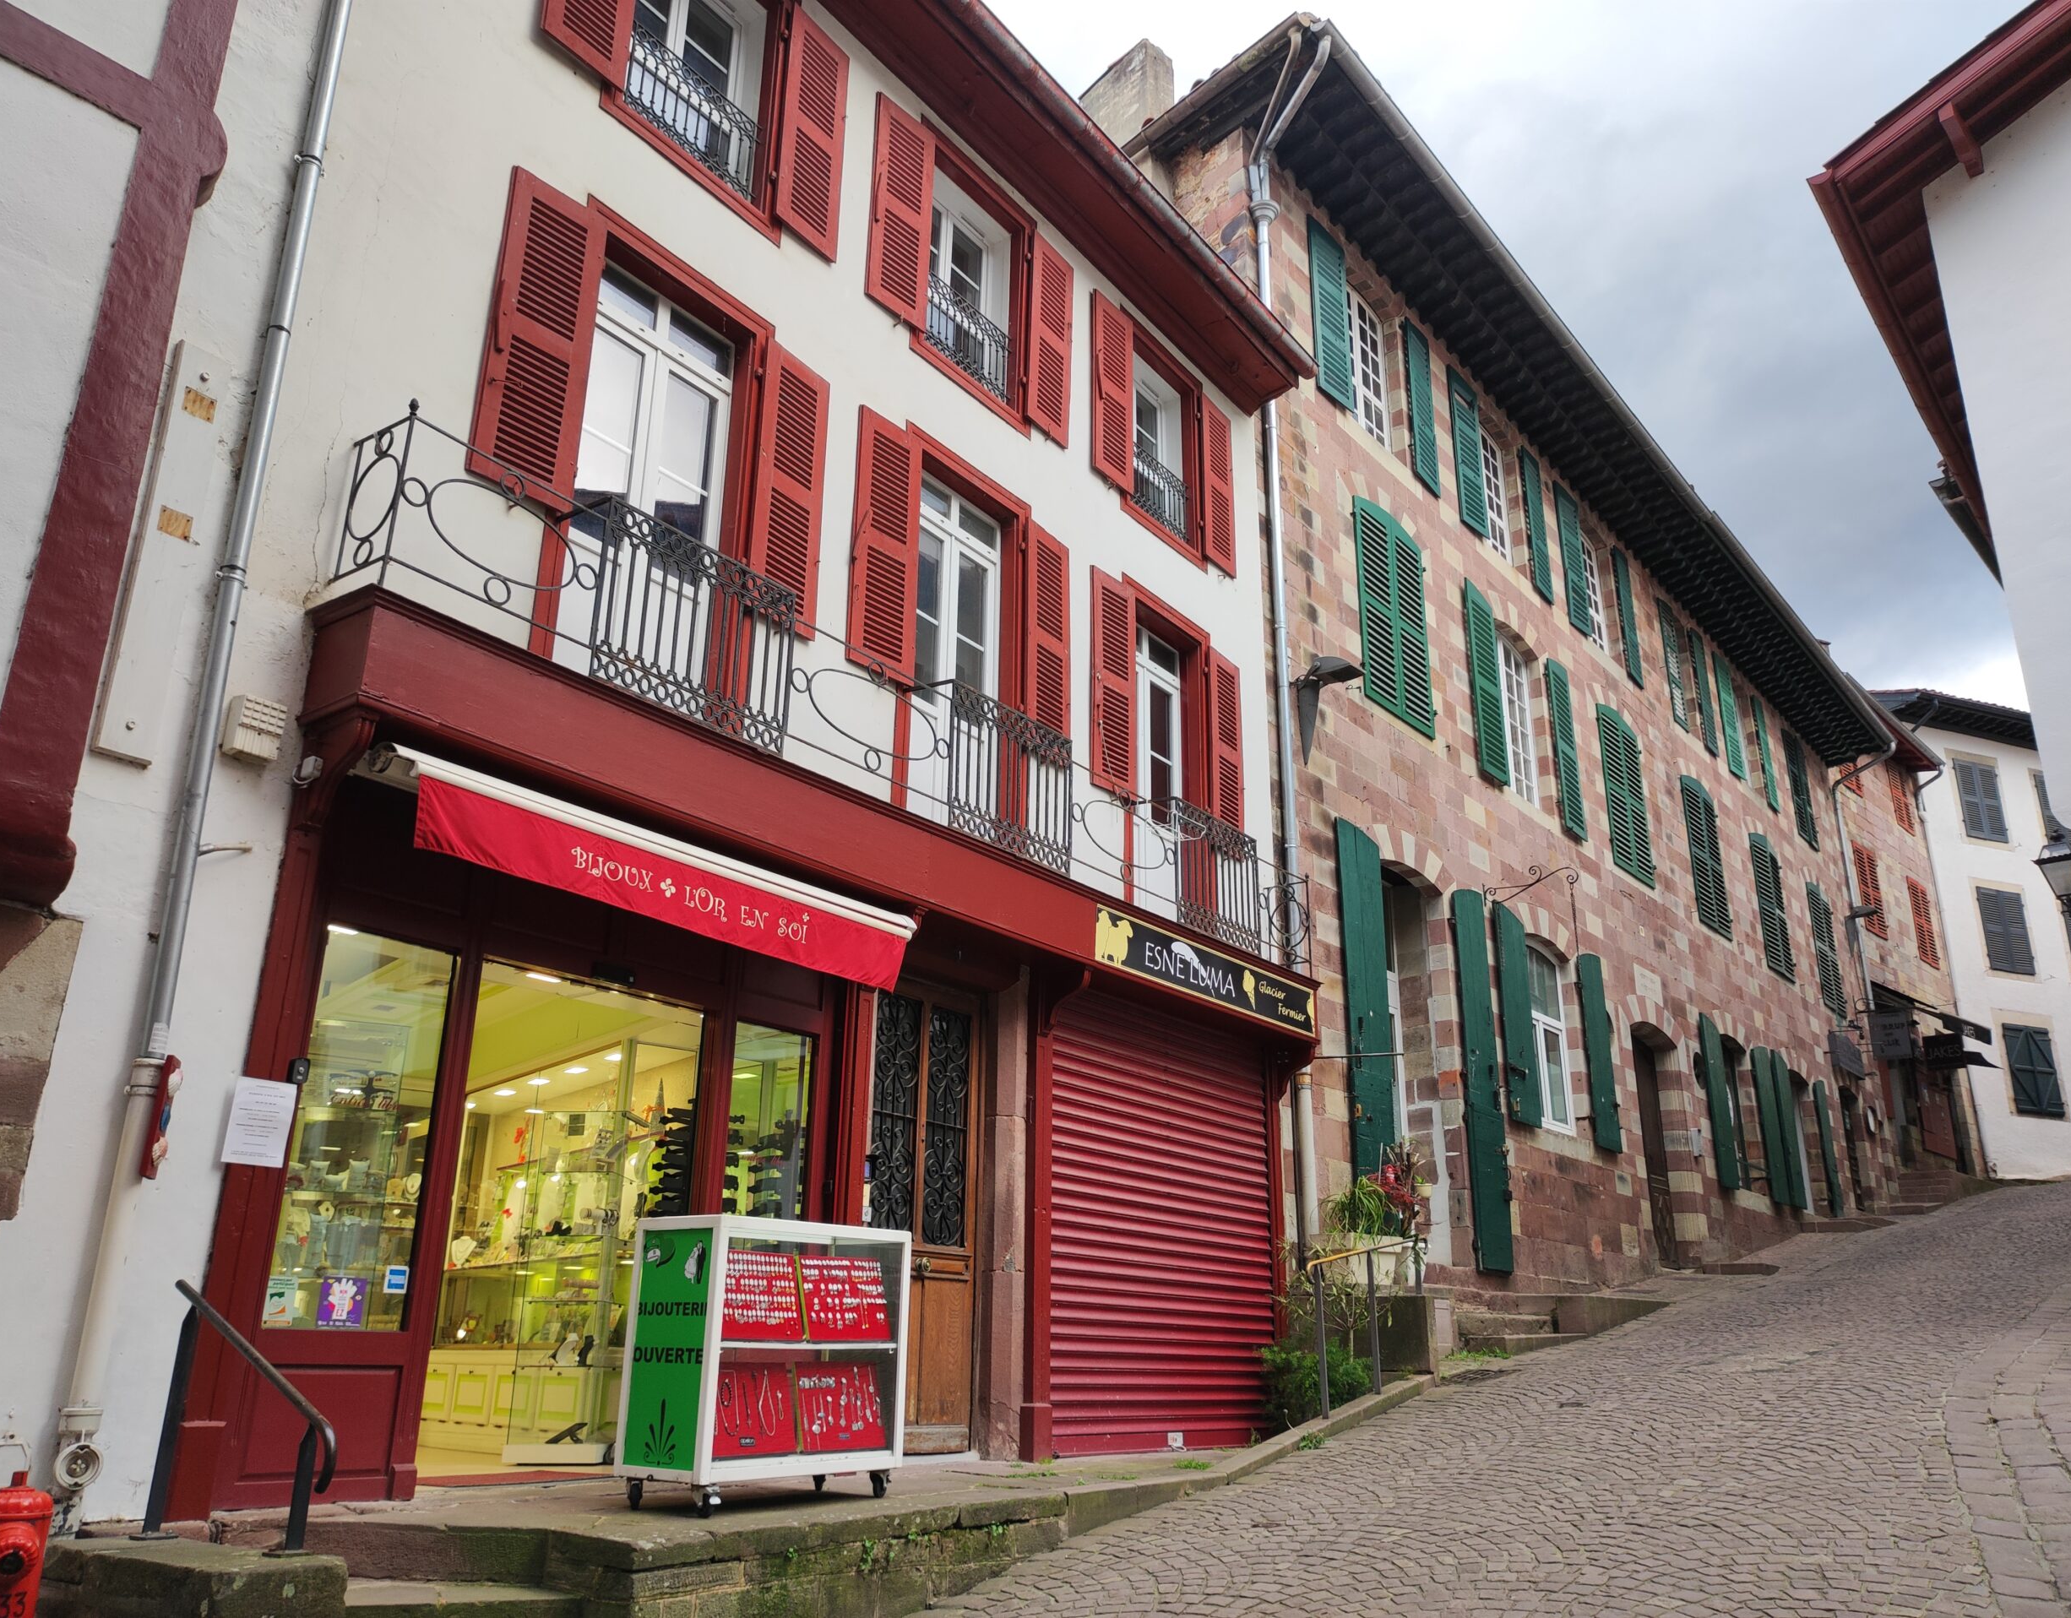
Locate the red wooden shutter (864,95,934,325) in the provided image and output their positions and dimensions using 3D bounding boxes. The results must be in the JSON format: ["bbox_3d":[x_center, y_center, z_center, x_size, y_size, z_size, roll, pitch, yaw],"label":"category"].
[{"bbox_3d":[-0.859,-3.851,10.065,0.050,1.575,0.528,-16,-26,38],"label":"red wooden shutter"}]

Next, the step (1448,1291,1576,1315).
[{"bbox_3d":[4.268,4.405,13.908,1.200,0.180,0.400,-5,-20,17],"label":"step"}]

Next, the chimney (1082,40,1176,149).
[{"bbox_3d":[0.892,-6.645,15.205,0.383,1.102,0.904,19,-27,-41],"label":"chimney"}]

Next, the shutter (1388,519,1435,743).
[{"bbox_3d":[3.861,-1.852,15.967,0.060,2.266,0.668,-15,-25,37],"label":"shutter"}]

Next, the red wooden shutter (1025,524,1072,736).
[{"bbox_3d":[0.101,-1.167,11.103,0.055,1.770,0.555,-14,-24,34],"label":"red wooden shutter"}]

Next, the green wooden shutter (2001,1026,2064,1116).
[{"bbox_3d":[22.052,5.779,34.456,1.392,1.960,0.060,8,-21,-19],"label":"green wooden shutter"}]

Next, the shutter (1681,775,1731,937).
[{"bbox_3d":[9.720,0.723,22.586,0.060,2.191,1.417,-15,-25,37],"label":"shutter"}]

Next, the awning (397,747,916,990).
[{"bbox_3d":[-1.691,0.387,7.515,0.300,0.490,3.060,-14,-24,34],"label":"awning"}]

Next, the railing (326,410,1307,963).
[{"bbox_3d":[-0.365,-0.150,9.265,0.406,0.891,7.848,-14,-24,34],"label":"railing"}]

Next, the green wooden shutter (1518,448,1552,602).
[{"bbox_3d":[6.365,-3.606,19.748,0.050,2.030,0.720,-12,-23,32],"label":"green wooden shutter"}]

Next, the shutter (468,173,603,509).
[{"bbox_3d":[-2.489,-2.376,7.833,0.055,1.760,0.550,-14,-24,34],"label":"shutter"}]

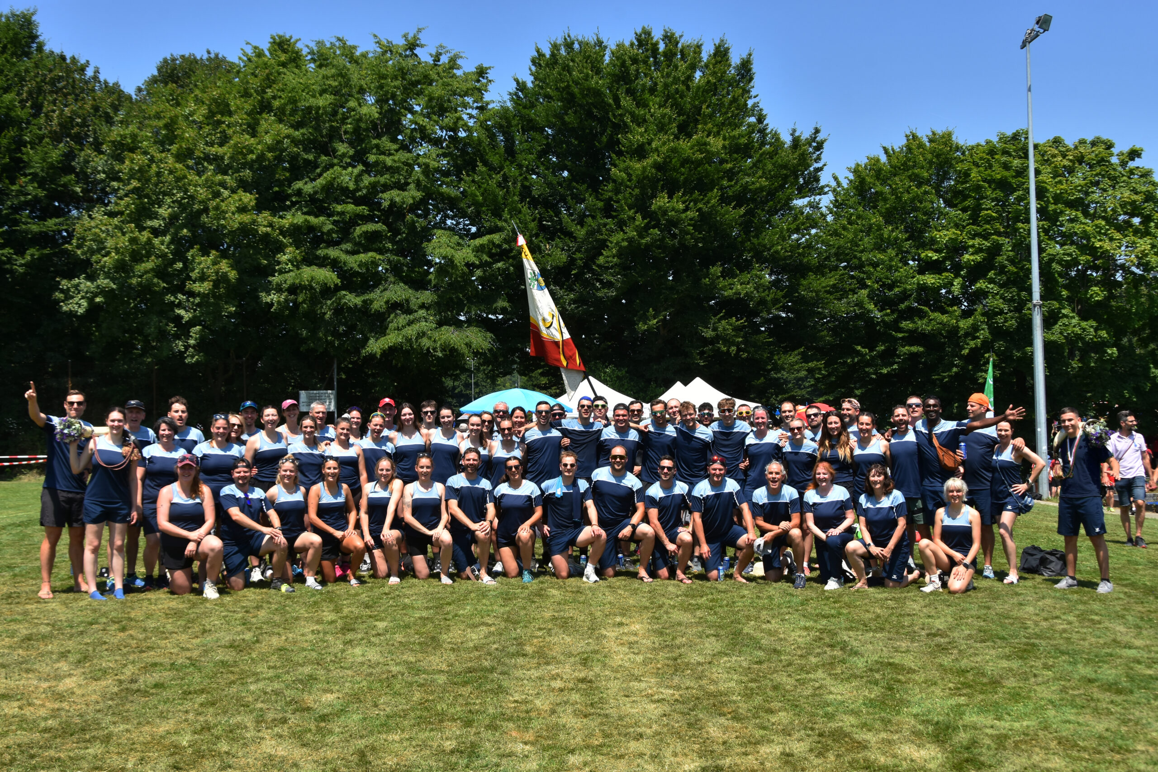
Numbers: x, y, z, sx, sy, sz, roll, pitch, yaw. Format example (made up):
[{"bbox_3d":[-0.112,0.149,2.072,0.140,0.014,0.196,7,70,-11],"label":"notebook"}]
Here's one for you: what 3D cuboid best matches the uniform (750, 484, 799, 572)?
[{"bbox_3d":[1.868,1.358,11.350,0.480,0.840,0.450,-1,-2,-4],"label":"uniform"}]

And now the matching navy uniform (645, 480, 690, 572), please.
[{"bbox_3d":[0.889,1.408,12.000,0.470,0.940,0.450,-1,-3,-9],"label":"matching navy uniform"}]

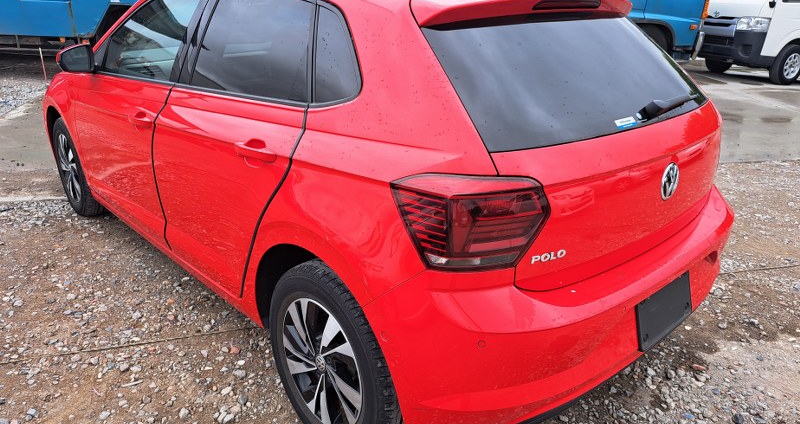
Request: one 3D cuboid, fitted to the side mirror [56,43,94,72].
[{"bbox_3d":[-1.479,-0.711,2.570,0.190,0.135,0.150,-17,29,-41],"label":"side mirror"}]

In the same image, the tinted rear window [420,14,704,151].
[{"bbox_3d":[0.600,-0.436,1.736,1.330,0.100,0.436,-17,71,-41],"label":"tinted rear window"}]

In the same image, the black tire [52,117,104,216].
[{"bbox_3d":[-1.955,-0.289,3.444,0.190,0.622,0.622,-17,29,-41],"label":"black tire"}]

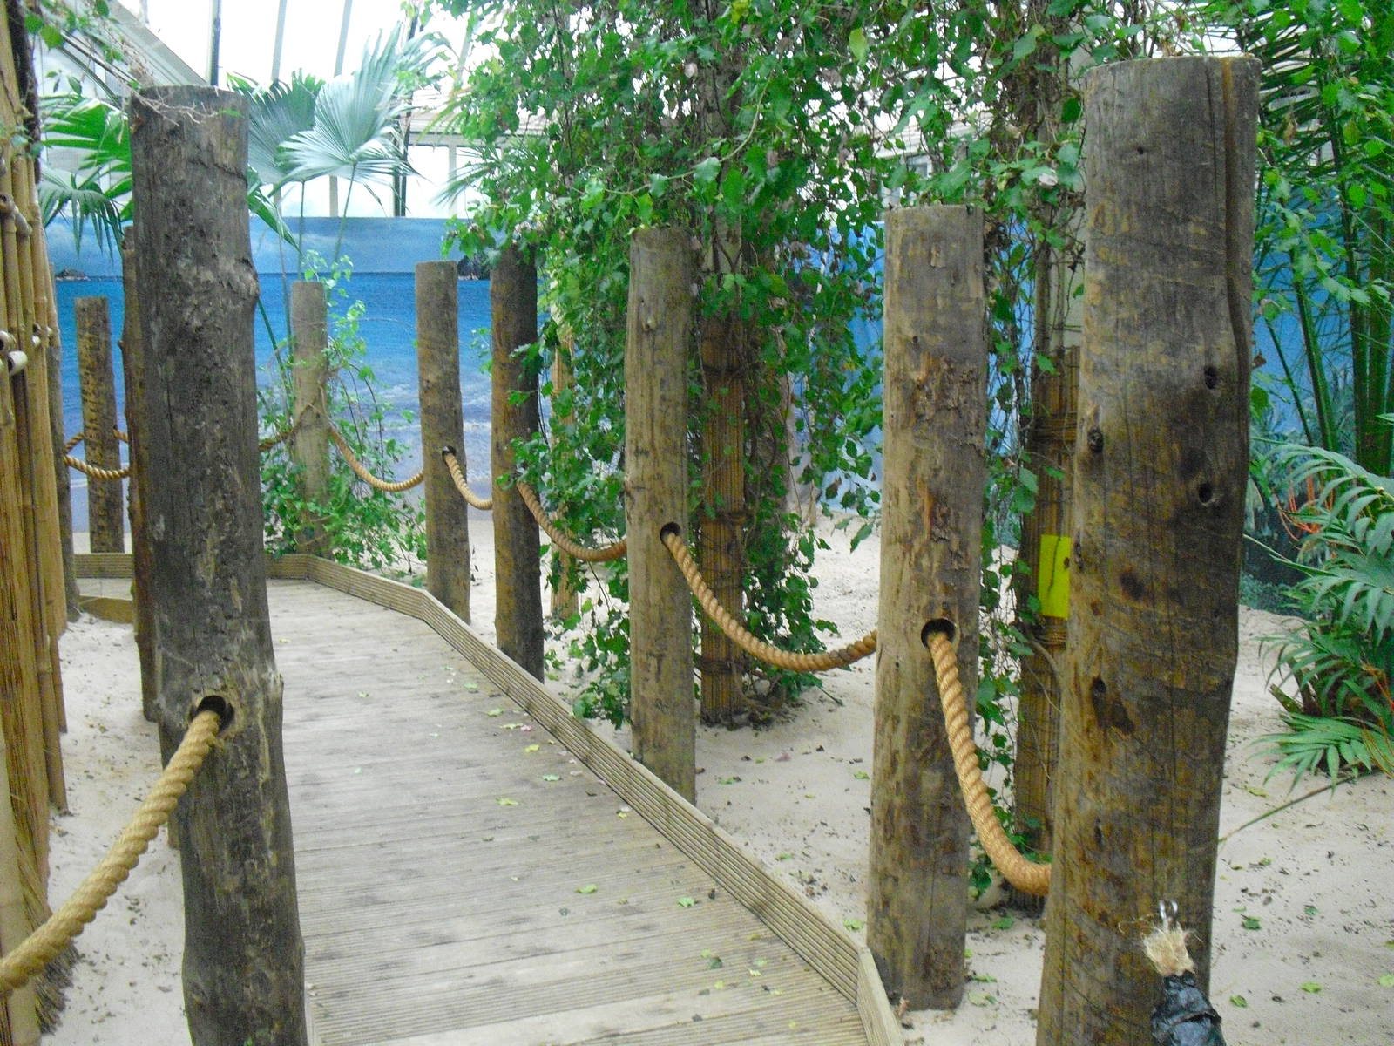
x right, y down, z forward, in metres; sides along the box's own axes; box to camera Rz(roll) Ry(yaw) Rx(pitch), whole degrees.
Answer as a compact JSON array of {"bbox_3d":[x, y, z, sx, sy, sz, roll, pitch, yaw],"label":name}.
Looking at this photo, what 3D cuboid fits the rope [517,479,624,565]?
[{"bbox_3d":[-0.409,0.014,5.087,0.060,0.184,1.381,-4,10,-23],"label":"rope"}]

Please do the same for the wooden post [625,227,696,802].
[{"bbox_3d":[-0.101,0.019,4.364,0.205,1.772,0.205,0,9,0],"label":"wooden post"}]

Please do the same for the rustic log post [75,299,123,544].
[{"bbox_3d":[-3.586,-0.562,8.713,0.205,1.574,0.205,0,9,0],"label":"rustic log post"}]

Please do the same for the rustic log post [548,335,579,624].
[{"bbox_3d":[-0.652,-0.213,7.086,0.140,1.389,0.140,0,9,0],"label":"rustic log post"}]

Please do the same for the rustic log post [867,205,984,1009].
[{"bbox_3d":[0.480,0.186,3.062,0.210,1.680,0.210,1,9,9],"label":"rustic log post"}]

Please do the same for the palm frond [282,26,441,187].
[{"bbox_3d":[-2.021,-2.499,8.718,0.950,0.950,0.450,-1,9,-6],"label":"palm frond"}]

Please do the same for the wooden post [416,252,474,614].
[{"bbox_3d":[-1.153,-0.351,6.595,0.190,1.650,0.190,-2,9,-10],"label":"wooden post"}]

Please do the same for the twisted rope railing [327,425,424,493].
[{"bbox_3d":[-1.625,-0.326,7.346,0.050,0.265,1.566,-6,11,-32],"label":"twisted rope railing"}]

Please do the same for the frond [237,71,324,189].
[{"bbox_3d":[-2.371,-2.234,8.251,0.780,0.720,0.400,-3,9,-15],"label":"frond"}]

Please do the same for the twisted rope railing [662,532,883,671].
[{"bbox_3d":[0.182,0.223,3.690,0.050,0.245,1.166,-5,10,-26],"label":"twisted rope railing"}]

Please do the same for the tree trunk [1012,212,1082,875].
[{"bbox_3d":[0.906,0.125,3.657,0.190,1.782,0.190,0,9,0],"label":"tree trunk"}]

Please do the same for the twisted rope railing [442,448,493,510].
[{"bbox_3d":[-0.931,-0.163,6.105,0.050,0.195,0.957,-4,10,-23],"label":"twisted rope railing"}]

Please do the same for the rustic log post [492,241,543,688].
[{"bbox_3d":[-0.718,-0.201,5.777,0.195,1.769,0.195,0,9,0],"label":"rustic log post"}]

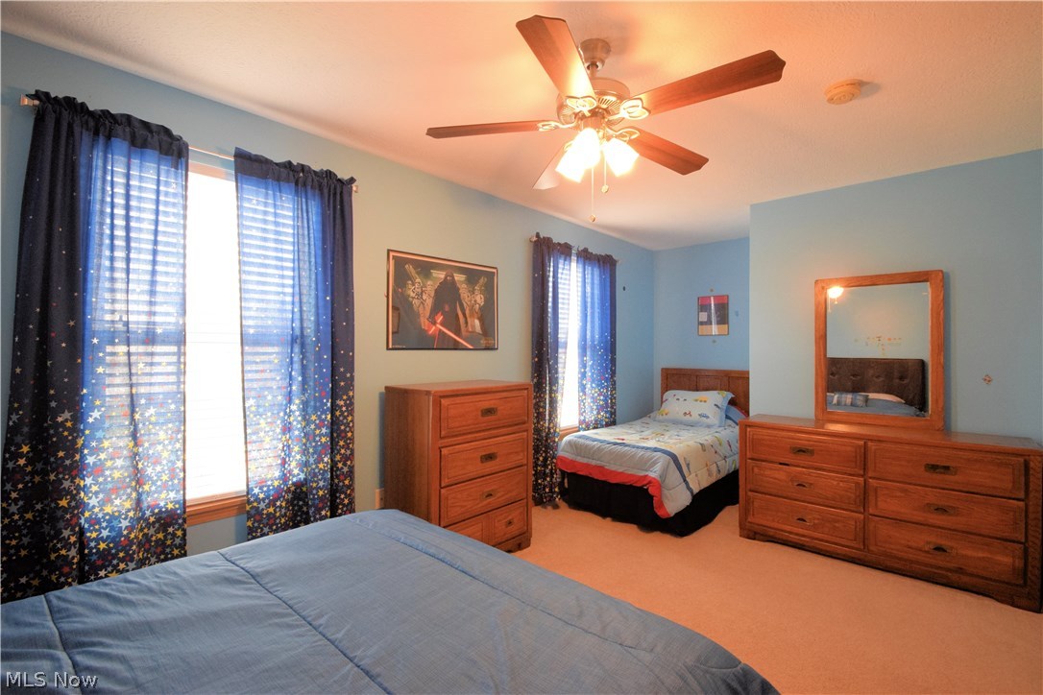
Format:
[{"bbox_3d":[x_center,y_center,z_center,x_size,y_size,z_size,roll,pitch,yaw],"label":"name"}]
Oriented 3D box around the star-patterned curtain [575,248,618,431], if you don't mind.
[{"bbox_3d":[0.721,0.194,4.133,0.111,2.207,0.667,0,0,44],"label":"star-patterned curtain"}]

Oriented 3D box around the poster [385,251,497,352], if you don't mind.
[{"bbox_3d":[-0.496,-0.292,2.955,0.025,0.615,0.908,0,0,44],"label":"poster"}]

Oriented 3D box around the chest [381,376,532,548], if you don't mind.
[{"bbox_3d":[-0.379,0.779,2.777,0.480,1.078,0.763,0,0,44],"label":"chest"}]

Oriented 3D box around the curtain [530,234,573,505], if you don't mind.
[{"bbox_3d":[0.253,0.194,3.645,0.111,2.207,0.476,0,0,44],"label":"curtain"}]

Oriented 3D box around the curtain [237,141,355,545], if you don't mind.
[{"bbox_3d":[-1.118,0.194,2.215,0.111,2.207,0.565,0,0,44],"label":"curtain"}]

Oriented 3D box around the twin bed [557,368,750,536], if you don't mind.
[{"bbox_3d":[1.384,0.757,3.988,1.030,1.055,2.080,0,0,41],"label":"twin bed"}]

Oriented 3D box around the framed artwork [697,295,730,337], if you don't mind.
[{"bbox_3d":[2.064,-0.336,4.676,0.293,0.429,0.025,0,0,41],"label":"framed artwork"}]

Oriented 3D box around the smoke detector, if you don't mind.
[{"bbox_3d":[1.404,-1.109,1.893,0.139,0.044,0.139,0,0,44],"label":"smoke detector"}]

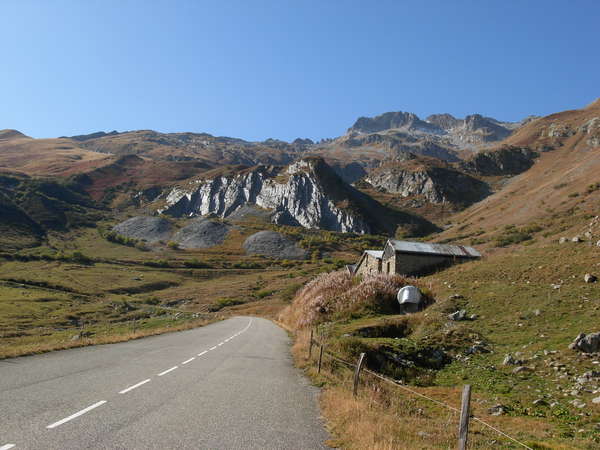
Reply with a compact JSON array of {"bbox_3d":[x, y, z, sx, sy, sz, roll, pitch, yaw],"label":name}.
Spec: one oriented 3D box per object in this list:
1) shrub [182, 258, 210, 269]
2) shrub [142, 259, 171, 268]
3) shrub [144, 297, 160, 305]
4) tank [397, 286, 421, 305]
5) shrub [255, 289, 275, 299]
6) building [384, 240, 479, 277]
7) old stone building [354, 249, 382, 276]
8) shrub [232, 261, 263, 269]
[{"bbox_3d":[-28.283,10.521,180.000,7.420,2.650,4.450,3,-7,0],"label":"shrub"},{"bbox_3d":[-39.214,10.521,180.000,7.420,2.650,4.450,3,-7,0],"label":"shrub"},{"bbox_3d":[-23.512,12.035,105.000,2.470,1.240,1.860,3,-7,0],"label":"shrub"},{"bbox_3d":[7.165,4.722,43.500,1.450,1.300,1.800,2,-7,9],"label":"tank"},{"bbox_3d":[-6.036,11.647,112.000,3.300,1.650,2.470,3,-7,0],"label":"shrub"},{"bbox_3d":[16.954,4.881,85.629,11.340,5.010,5.810,4,-7,-9],"label":"building"},{"bbox_3d":[14.633,6.888,109.633,8.500,5.400,8.200,3,-4,-24],"label":"old stone building"},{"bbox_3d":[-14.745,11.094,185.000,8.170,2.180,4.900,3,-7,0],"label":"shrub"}]

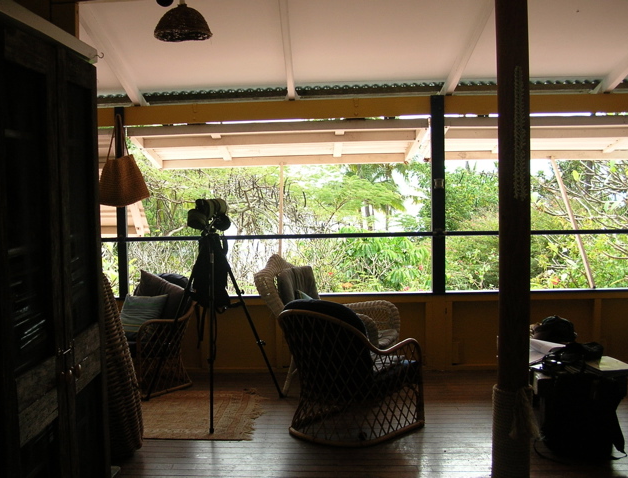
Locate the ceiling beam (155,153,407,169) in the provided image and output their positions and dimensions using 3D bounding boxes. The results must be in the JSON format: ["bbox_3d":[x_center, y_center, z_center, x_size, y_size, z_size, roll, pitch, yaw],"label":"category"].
[{"bbox_3d":[-0.301,-0.837,7.074,2.600,0.100,0.060,-1,4,4],"label":"ceiling beam"}]

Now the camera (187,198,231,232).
[{"bbox_3d":[-0.769,-0.170,4.858,0.220,0.260,0.280,2,5,37],"label":"camera"}]

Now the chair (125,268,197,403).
[{"bbox_3d":[-1.322,0.774,5.640,0.700,0.920,0.690,-5,5,-44],"label":"chair"}]

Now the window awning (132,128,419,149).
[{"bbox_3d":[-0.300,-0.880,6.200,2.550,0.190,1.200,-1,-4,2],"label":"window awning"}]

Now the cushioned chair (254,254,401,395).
[{"bbox_3d":[0.149,0.681,5.399,0.950,1.070,0.710,0,4,23],"label":"cushioned chair"}]

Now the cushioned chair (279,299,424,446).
[{"bbox_3d":[0.256,0.839,4.410,0.700,0.880,0.740,2,5,42],"label":"cushioned chair"}]

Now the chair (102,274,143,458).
[{"bbox_3d":[-1.470,0.754,4.302,0.720,1.140,0.750,-1,4,8],"label":"chair"}]

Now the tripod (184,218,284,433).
[{"bbox_3d":[-0.809,0.576,4.810,1.030,1.400,0.850,-1,4,4],"label":"tripod"}]

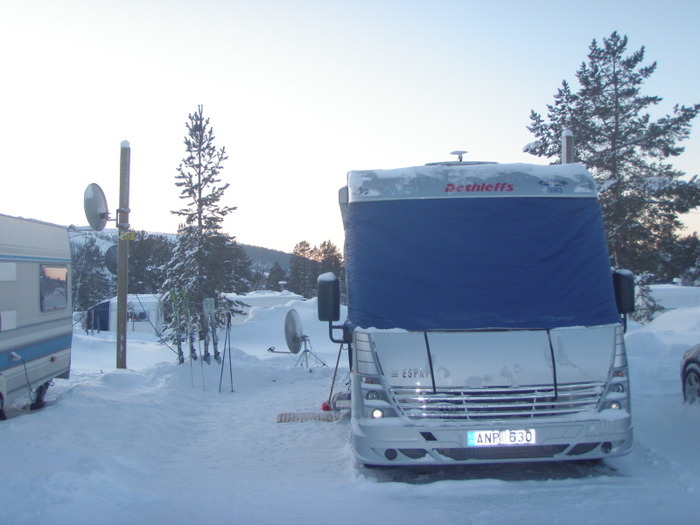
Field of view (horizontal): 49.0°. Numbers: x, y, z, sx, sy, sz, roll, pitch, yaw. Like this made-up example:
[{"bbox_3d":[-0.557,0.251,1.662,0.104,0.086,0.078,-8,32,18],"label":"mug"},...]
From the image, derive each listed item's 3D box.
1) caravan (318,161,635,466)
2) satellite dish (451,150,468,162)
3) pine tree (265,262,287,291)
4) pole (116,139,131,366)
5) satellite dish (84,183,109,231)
[{"bbox_3d":[1.110,0.390,9.300,2.450,2.850,6.900,-1,-1,-1],"label":"caravan"},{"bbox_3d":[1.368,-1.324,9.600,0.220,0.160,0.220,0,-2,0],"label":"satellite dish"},{"bbox_3d":[-5.623,1.208,58.000,1.700,2.600,1.700,0,-2,0],"label":"pine tree"},{"bbox_3d":[-3.847,-0.138,13.070,0.170,3.860,0.170,0,-2,0],"label":"pole"},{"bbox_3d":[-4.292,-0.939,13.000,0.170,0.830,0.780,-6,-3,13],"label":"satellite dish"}]

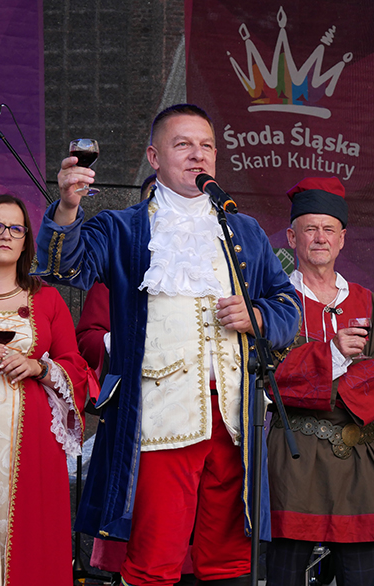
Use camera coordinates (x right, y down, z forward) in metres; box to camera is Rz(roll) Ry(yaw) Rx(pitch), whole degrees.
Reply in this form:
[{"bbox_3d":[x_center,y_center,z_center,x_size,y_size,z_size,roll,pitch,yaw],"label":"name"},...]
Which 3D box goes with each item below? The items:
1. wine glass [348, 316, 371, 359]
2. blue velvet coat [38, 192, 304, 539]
[{"bbox_3d":[0.569,0.151,8.100,0.074,0.136,0.074,-1,-7,0],"label":"wine glass"},{"bbox_3d":[-0.052,0.226,6.620,0.690,1.040,0.480,1,-8,-15],"label":"blue velvet coat"}]

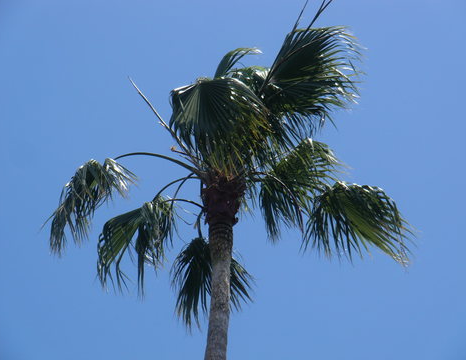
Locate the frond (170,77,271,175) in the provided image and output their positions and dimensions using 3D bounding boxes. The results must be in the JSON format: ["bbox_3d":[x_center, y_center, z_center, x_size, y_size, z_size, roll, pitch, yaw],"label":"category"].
[{"bbox_3d":[-0.134,-0.584,15.600,1.090,0.840,0.650,2,-28,1],"label":"frond"}]

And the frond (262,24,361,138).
[{"bbox_3d":[0.879,-1.103,16.300,1.120,1.100,0.650,2,-28,1],"label":"frond"}]

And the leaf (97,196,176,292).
[{"bbox_3d":[-1.054,0.693,15.900,0.850,0.890,0.600,2,-28,1],"label":"leaf"}]

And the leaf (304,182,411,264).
[{"bbox_3d":[1.360,0.475,15.900,1.180,0.670,0.650,2,-28,1],"label":"leaf"}]

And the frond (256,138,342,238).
[{"bbox_3d":[0.720,0.104,16.000,0.900,0.920,0.650,2,-28,1],"label":"frond"}]

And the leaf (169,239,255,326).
[{"bbox_3d":[-0.231,1.155,16.400,0.920,0.880,0.550,2,-28,1],"label":"leaf"}]

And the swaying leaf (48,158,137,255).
[{"bbox_3d":[-1.544,0.291,16.000,0.990,0.880,0.600,2,-28,1],"label":"swaying leaf"}]

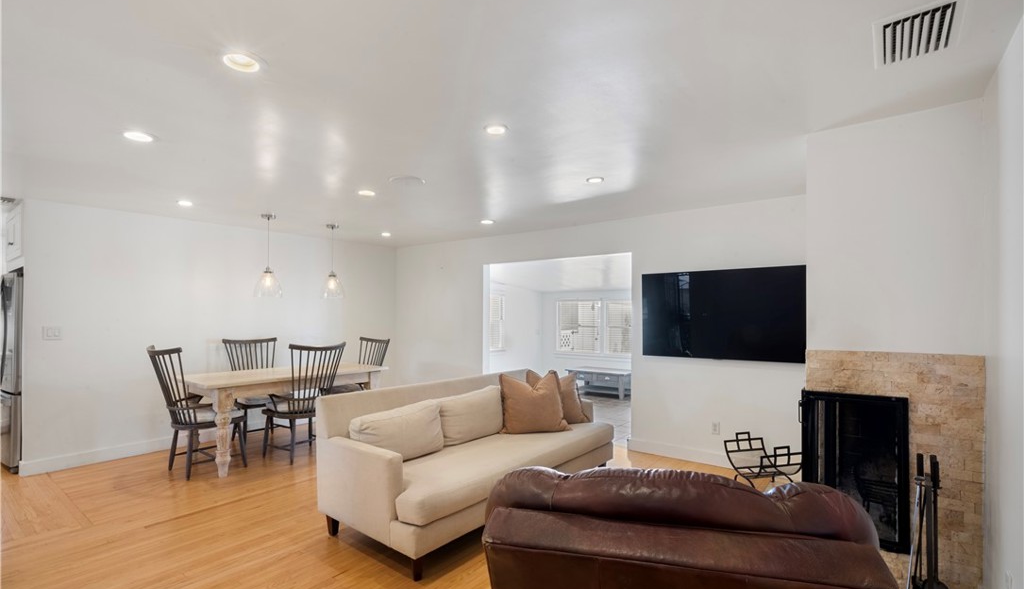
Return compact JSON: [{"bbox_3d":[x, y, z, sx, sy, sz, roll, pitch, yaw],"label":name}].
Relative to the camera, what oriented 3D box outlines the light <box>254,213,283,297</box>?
[{"bbox_3d":[-2.432,-0.389,4.536,0.265,0.817,0.265,-2,-3,39],"label":"light"}]

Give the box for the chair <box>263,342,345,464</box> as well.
[{"bbox_3d":[-1.995,1.032,4.421,0.665,1.098,0.529,-1,-2,35],"label":"chair"}]

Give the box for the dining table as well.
[{"bbox_3d":[-2.297,1.196,4.717,0.889,0.791,1.788,-2,-3,39],"label":"dining table"}]

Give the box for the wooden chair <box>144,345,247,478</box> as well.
[{"bbox_3d":[-2.796,1.019,4.058,0.529,1.098,0.665,-2,-3,39],"label":"wooden chair"}]

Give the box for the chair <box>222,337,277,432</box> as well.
[{"bbox_3d":[-2.783,1.051,5.004,0.665,1.098,0.529,-2,-3,39],"label":"chair"}]

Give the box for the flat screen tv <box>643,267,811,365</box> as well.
[{"bbox_3d":[1.862,0.185,4.153,1.385,0.807,0.057,-2,-3,39],"label":"flat screen tv"}]

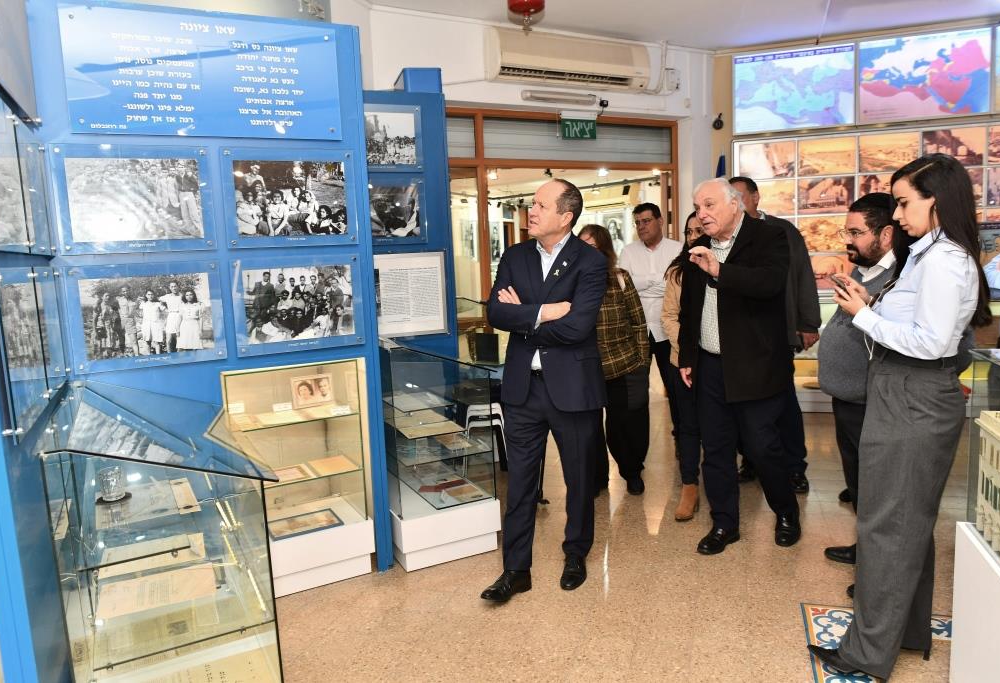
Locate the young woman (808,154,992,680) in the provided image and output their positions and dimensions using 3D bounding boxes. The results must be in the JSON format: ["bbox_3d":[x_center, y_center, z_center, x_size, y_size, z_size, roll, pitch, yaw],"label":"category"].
[{"bbox_3d":[1.302,0.263,2.487,0.580,1.729,0.460,3,9,33],"label":"young woman"}]

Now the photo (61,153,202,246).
[{"bbox_3d":[-1.385,-0.541,2.823,0.455,0.303,0.010,-6,8,-25],"label":"photo"}]

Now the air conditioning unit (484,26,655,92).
[{"bbox_3d":[0.488,-1.926,5.138,1.260,0.335,0.210,-7,9,-31],"label":"air conditioning unit"}]

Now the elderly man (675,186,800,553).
[{"bbox_3d":[1.150,0.117,3.467,0.480,1.725,0.540,-9,10,-40],"label":"elderly man"}]

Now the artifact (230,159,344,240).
[{"bbox_3d":[-0.866,-0.595,3.092,0.458,0.306,0.015,-7,9,-29],"label":"artifact"}]

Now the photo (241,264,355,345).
[{"bbox_3d":[-0.846,-0.160,3.152,0.453,0.304,0.015,-7,9,-29],"label":"photo"}]

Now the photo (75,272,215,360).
[{"bbox_3d":[-1.366,-0.099,2.882,0.457,0.304,0.010,-6,8,-25],"label":"photo"}]

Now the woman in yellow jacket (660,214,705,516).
[{"bbox_3d":[1.076,0.122,3.990,0.470,1.615,0.340,1,9,27],"label":"woman in yellow jacket"}]

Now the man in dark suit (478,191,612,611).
[{"bbox_3d":[0.170,0.202,3.096,0.530,1.735,0.400,3,9,36],"label":"man in dark suit"}]

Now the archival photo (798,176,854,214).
[{"bbox_3d":[2.593,-1.164,5.877,0.412,0.287,0.020,0,8,19],"label":"archival photo"}]

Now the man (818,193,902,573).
[{"bbox_3d":[1.626,0.169,3.253,0.440,1.640,0.540,-3,8,-2],"label":"man"}]

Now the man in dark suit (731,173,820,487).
[{"bbox_3d":[1.589,-0.045,4.354,0.600,1.804,0.420,0,8,20],"label":"man in dark suit"}]

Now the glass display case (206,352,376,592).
[{"bbox_3d":[-0.929,0.579,3.379,0.610,1.004,0.440,-6,8,-25],"label":"glass display case"}]

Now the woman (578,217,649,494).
[{"bbox_3d":[0.658,0.098,4.357,0.480,1.570,0.360,2,9,33],"label":"woman"}]

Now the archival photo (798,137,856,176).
[{"bbox_3d":[2.576,-1.465,5.837,0.414,0.302,0.020,0,8,19],"label":"archival photo"}]

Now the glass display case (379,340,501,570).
[{"bbox_3d":[-0.449,0.475,3.856,0.510,1.046,1.000,-6,8,-25],"label":"glass display case"}]

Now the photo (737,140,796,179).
[{"bbox_3d":[2.161,-1.472,5.977,0.436,0.294,0.020,0,8,19],"label":"photo"}]

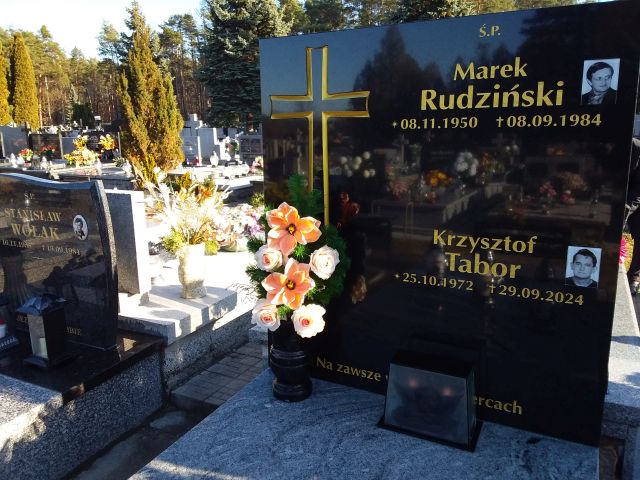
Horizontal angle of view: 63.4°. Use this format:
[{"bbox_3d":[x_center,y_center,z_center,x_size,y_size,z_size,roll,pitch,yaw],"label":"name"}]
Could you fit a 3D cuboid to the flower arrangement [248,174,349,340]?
[{"bbox_3d":[-0.064,0.065,1.796,0.345,0.546,0.250,2,11,10],"label":"flower arrangement"}]

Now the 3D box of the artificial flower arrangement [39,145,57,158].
[{"bbox_3d":[-6.843,-2.222,13.000,0.450,0.360,0.320,5,12,27],"label":"artificial flower arrangement"}]

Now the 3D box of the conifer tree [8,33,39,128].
[{"bbox_3d":[-12.557,-6.056,22.000,1.150,5.400,1.150,-6,13,-28],"label":"conifer tree"}]

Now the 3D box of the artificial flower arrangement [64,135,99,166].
[{"bbox_3d":[-5.759,-2.173,12.500,0.800,0.760,0.550,5,12,27],"label":"artificial flower arrangement"}]

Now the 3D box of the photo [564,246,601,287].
[{"bbox_3d":[0.761,0.079,1.498,0.085,0.115,0.008,5,12,27],"label":"photo"}]

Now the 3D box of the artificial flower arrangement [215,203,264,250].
[{"bbox_3d":[-0.798,-0.136,5.200,0.500,0.460,0.420,5,12,27],"label":"artificial flower arrangement"}]

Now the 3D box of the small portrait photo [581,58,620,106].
[{"bbox_3d":[0.758,-0.427,1.399,0.085,0.117,0.008,5,12,27],"label":"small portrait photo"}]

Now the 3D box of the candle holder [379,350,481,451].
[{"bbox_3d":[0.362,0.496,1.669,0.309,0.214,0.185,5,12,27],"label":"candle holder"}]

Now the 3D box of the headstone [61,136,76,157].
[{"bbox_3d":[-6.480,-2.399,13.500,0.750,0.580,0.130,5,12,27],"label":"headstone"}]

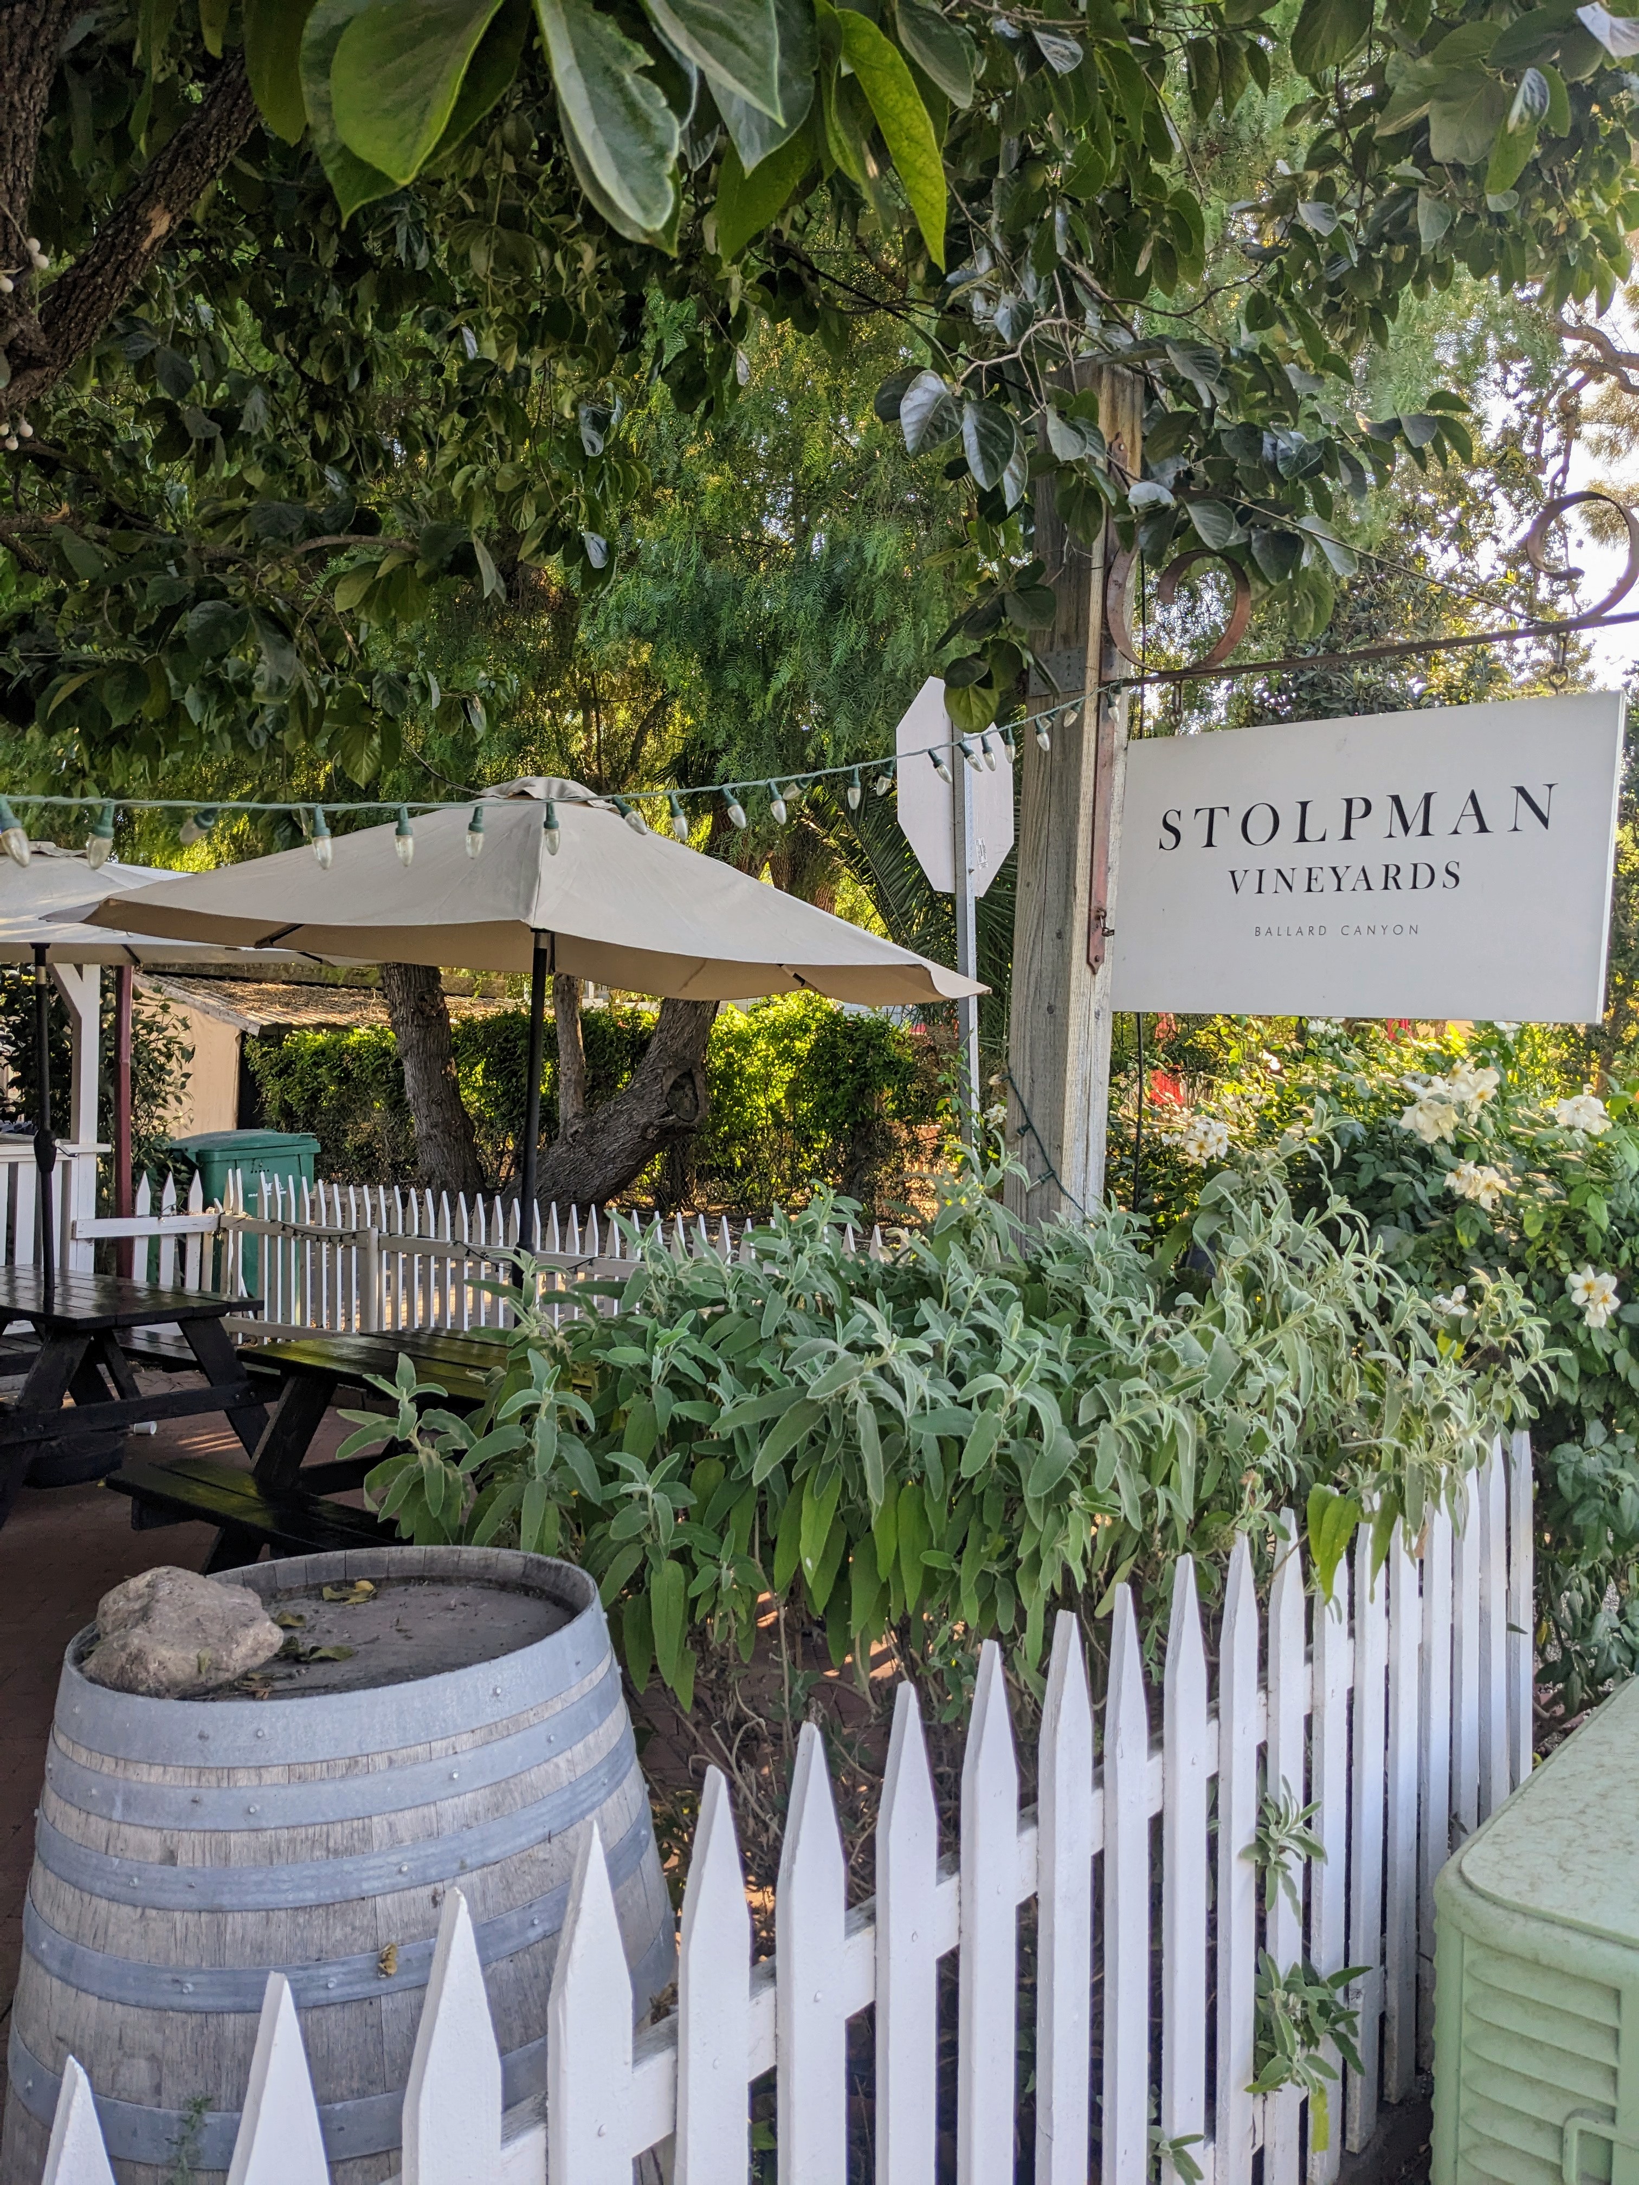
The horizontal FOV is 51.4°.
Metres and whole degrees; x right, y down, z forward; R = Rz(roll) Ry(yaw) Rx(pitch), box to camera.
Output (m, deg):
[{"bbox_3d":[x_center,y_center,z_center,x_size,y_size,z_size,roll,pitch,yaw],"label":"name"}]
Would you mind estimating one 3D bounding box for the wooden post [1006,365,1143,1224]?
[{"bbox_3d":[0.475,0.030,3.400,0.145,2.950,0.145,3,0,42],"label":"wooden post"}]

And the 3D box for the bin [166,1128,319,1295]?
[{"bbox_3d":[-3.450,0.790,10.200,0.820,1.130,0.660,0,1,-26],"label":"bin"}]

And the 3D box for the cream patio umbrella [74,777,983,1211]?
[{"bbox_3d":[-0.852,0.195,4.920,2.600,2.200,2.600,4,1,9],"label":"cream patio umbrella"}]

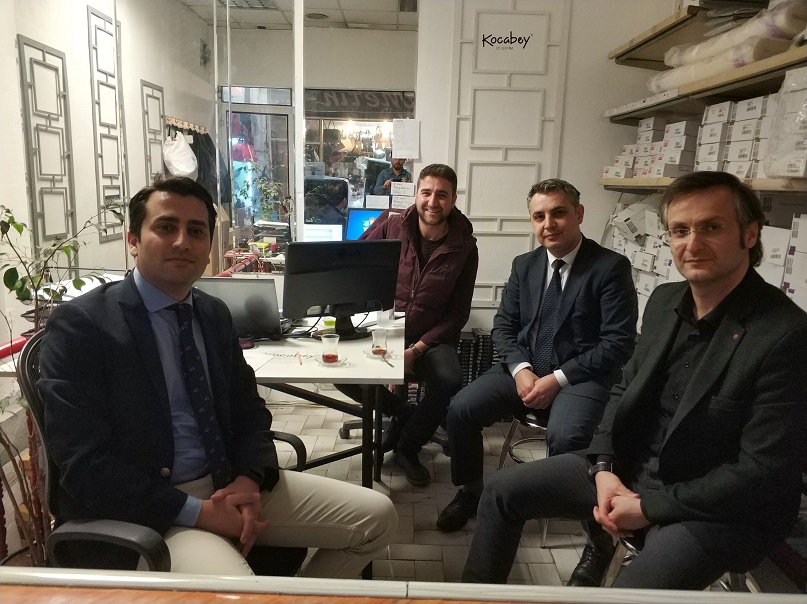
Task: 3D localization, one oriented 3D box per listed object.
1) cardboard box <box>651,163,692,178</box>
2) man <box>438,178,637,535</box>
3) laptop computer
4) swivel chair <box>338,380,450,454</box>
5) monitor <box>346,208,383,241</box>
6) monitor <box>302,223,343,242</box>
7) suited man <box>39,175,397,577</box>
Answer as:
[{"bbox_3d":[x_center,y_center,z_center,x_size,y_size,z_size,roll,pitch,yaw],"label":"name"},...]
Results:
[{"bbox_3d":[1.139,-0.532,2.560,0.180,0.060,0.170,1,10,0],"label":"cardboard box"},{"bbox_3d":[0.498,0.219,2.288,0.620,1.300,0.680,8,12,31],"label":"man"},{"bbox_3d":[-0.610,-0.003,2.252,0.370,0.230,0.340,1,10,0],"label":"laptop computer"},{"bbox_3d":[0.024,0.246,3.072,0.600,0.940,0.600,6,11,24],"label":"swivel chair"},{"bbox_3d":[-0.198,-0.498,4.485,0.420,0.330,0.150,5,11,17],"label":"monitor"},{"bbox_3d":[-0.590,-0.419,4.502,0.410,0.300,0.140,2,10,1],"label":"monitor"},{"bbox_3d":[-0.396,0.377,1.373,0.780,1.270,0.600,9,13,34],"label":"suited man"}]

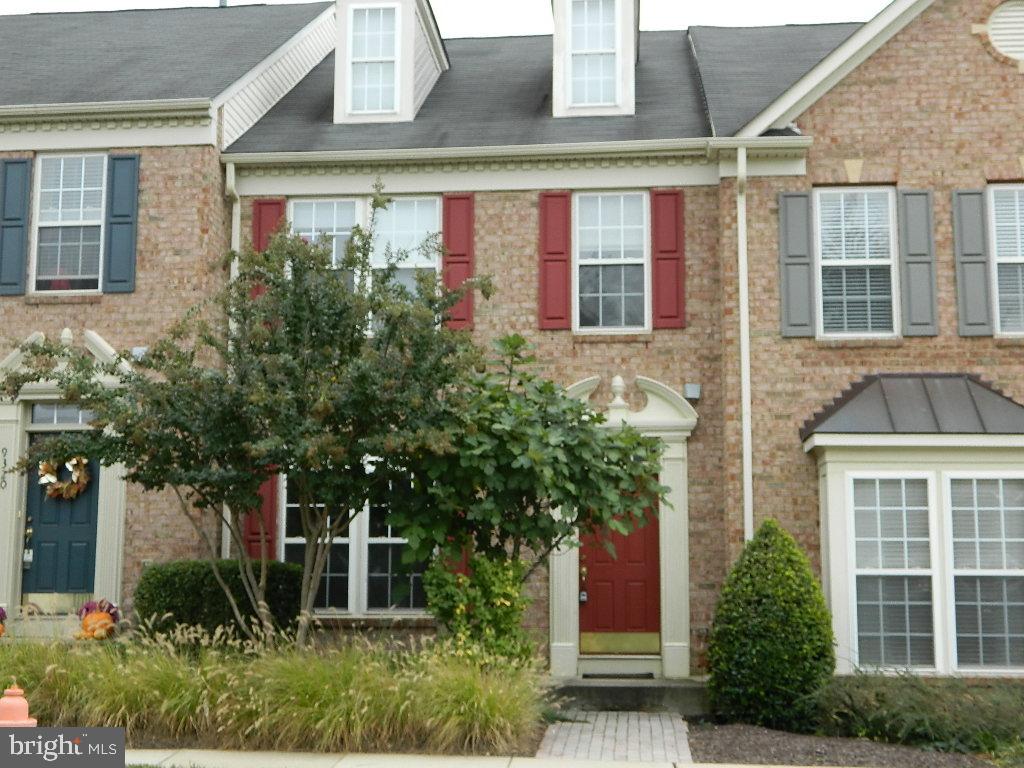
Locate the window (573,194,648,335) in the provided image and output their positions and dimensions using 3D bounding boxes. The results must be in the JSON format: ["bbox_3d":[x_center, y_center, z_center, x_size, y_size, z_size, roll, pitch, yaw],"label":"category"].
[{"bbox_3d":[1.157,-1.410,16.166,0.902,1.680,0.100,-1,-8,6],"label":"window"}]

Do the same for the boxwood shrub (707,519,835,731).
[{"bbox_3d":[2.452,2.251,13.231,1.189,1.935,1.200,-1,-9,6],"label":"boxwood shrub"}]

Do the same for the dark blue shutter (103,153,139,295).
[{"bbox_3d":[-4.462,-1.829,15.850,0.372,1.629,0.040,-1,-9,6],"label":"dark blue shutter"}]

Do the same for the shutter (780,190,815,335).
[{"bbox_3d":[3.106,-1.305,15.148,0.365,1.618,0.040,-1,-9,6],"label":"shutter"}]

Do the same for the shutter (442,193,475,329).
[{"bbox_3d":[-0.622,-1.440,16.314,0.384,1.639,0.050,-1,-8,6],"label":"shutter"}]

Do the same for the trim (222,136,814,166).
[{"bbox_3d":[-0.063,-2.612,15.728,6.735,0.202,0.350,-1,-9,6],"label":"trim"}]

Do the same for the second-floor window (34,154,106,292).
[{"bbox_3d":[-5.147,-1.857,16.201,0.887,1.717,0.090,-1,-8,6],"label":"second-floor window"}]

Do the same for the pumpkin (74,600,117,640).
[{"bbox_3d":[-4.470,2.534,14.957,0.390,0.430,0.360,-1,-8,6],"label":"pumpkin"}]

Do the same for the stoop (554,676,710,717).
[{"bbox_3d":[1.170,3.299,14.733,1.753,0.277,1.400,-1,-8,6],"label":"stoop"}]

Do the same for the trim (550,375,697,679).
[{"bbox_3d":[1.203,1.579,15.580,1.728,3.347,0.270,-1,-8,6],"label":"trim"}]

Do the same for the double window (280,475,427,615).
[{"bbox_3d":[-1.744,1.807,15.813,1.891,1.697,0.100,-1,-9,6],"label":"double window"}]

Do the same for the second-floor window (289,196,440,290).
[{"bbox_3d":[-1.738,-1.394,16.455,1.840,1.686,0.100,-1,-8,6],"label":"second-floor window"}]

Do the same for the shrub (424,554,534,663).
[{"bbox_3d":[-0.340,2.470,14.610,1.114,1.327,1.000,-1,-9,6],"label":"shrub"}]

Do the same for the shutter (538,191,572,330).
[{"bbox_3d":[0.505,-1.433,16.199,0.390,1.657,0.050,-1,-8,6],"label":"shutter"}]

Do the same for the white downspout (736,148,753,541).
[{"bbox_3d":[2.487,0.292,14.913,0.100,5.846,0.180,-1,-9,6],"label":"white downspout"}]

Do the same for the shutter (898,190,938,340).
[{"bbox_3d":[4.495,-1.338,15.429,0.389,1.655,0.050,-1,-8,6],"label":"shutter"}]

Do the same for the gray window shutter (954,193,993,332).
[{"bbox_3d":[4.958,-1.301,14.953,0.366,1.611,0.040,-1,-9,6],"label":"gray window shutter"}]

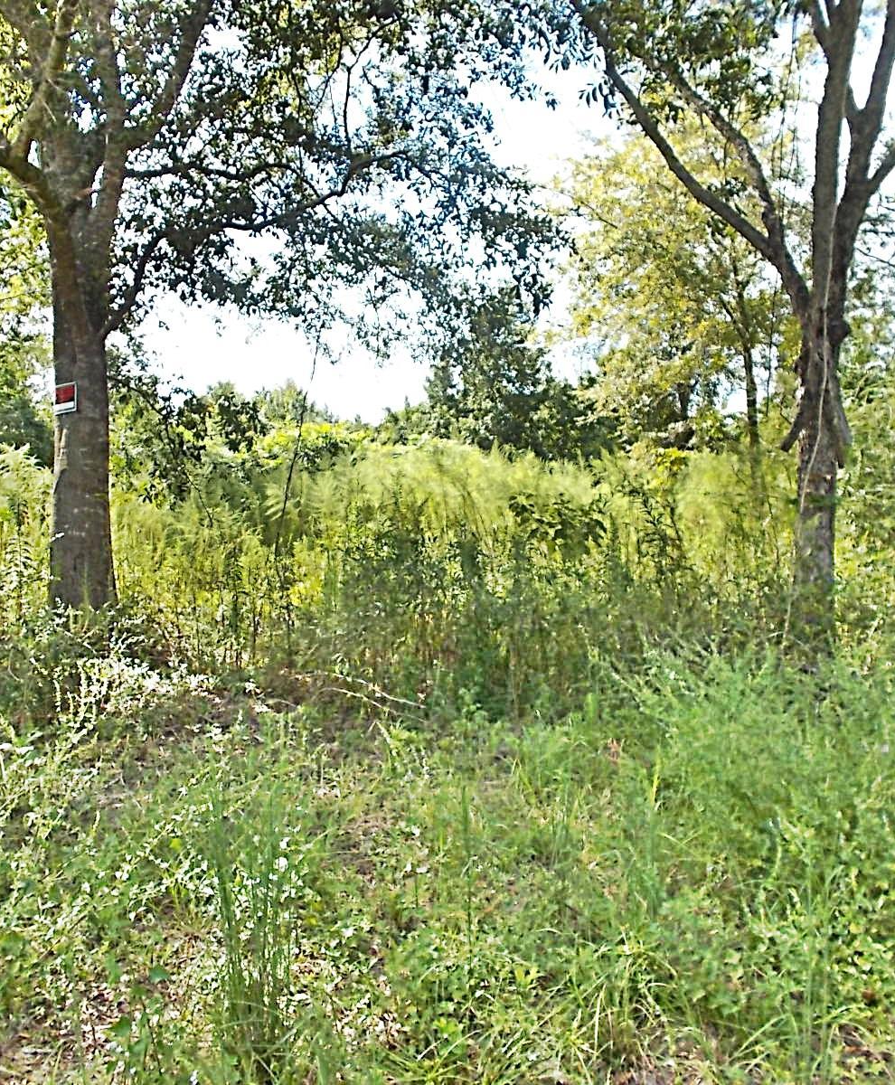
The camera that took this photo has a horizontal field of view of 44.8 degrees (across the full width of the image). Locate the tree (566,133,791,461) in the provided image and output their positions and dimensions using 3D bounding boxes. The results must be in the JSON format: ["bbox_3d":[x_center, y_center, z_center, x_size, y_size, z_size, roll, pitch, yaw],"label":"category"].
[{"bbox_3d":[3.950,-2.950,18.000,4.200,7.300,4.000,0,3,0],"label":"tree"}]

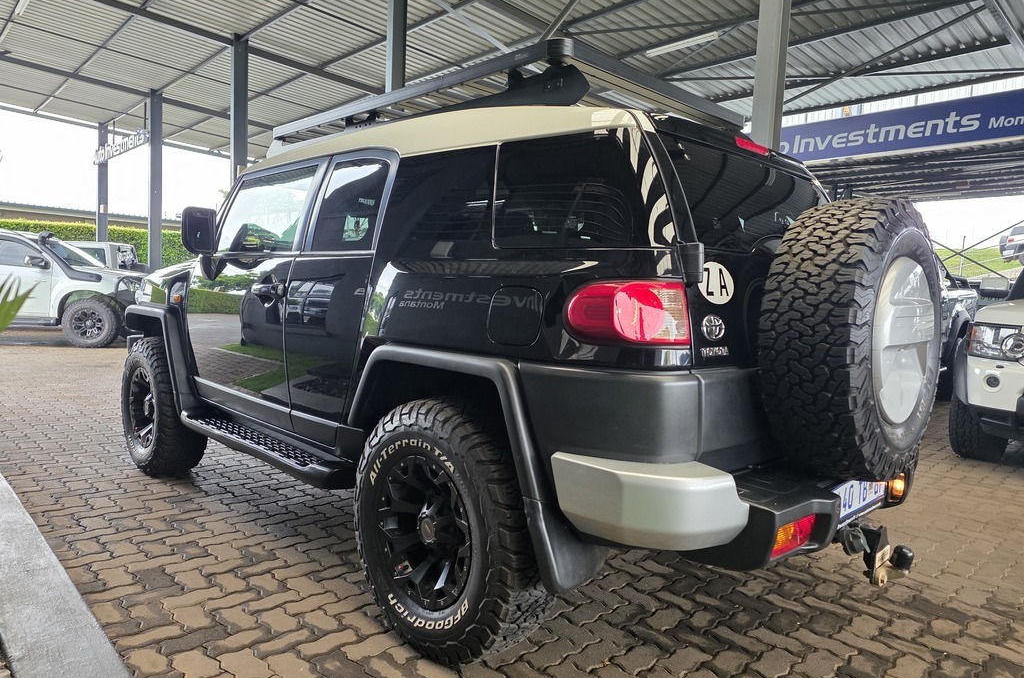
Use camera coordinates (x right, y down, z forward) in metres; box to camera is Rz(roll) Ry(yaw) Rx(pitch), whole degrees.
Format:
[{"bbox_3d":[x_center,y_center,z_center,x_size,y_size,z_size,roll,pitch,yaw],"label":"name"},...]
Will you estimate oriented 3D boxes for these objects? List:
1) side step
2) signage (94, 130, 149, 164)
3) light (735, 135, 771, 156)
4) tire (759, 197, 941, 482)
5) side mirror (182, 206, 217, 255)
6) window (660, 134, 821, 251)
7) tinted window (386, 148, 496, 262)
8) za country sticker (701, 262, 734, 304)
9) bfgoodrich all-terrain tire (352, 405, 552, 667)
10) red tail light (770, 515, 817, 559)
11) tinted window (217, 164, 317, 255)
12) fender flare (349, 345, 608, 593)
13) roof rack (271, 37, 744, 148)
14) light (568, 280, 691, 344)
[{"bbox_3d":[-1.201,0.513,3.345,1.680,0.090,0.220,6,6,44],"label":"side step"},{"bbox_3d":[-9.948,-4.851,17.238,0.130,0.420,4.956,-2,6,-43],"label":"signage"},{"bbox_3d":[0.805,-0.654,2.292,0.250,0.040,0.050,-2,5,-45],"label":"light"},{"bbox_3d":[1.048,0.000,2.068,0.275,0.835,0.835,6,6,44],"label":"tire"},{"bbox_3d":[-1.607,-0.555,3.496,0.120,0.250,0.165,6,6,44],"label":"side mirror"},{"bbox_3d":[0.863,-0.436,2.240,1.150,0.392,0.060,-2,-20,-45],"label":"window"},{"bbox_3d":[-0.236,-0.444,2.234,0.585,0.392,0.040,6,-9,45],"label":"tinted window"},{"bbox_3d":[0.534,-0.144,1.770,0.178,0.113,0.006,-1,6,-40],"label":"za country sticker"},{"bbox_3d":[-0.214,0.623,2.301,0.835,0.835,0.275,6,6,44],"label":"bfgoodrich all-terrain tire"},{"bbox_3d":[0.736,0.519,1.808,0.220,0.100,0.060,-2,5,-45],"label":"red tail light"},{"bbox_3d":[-1.156,-0.586,3.154,0.830,0.399,0.040,6,-7,45],"label":"tinted window"},{"bbox_3d":[-0.155,0.320,2.109,0.210,0.585,1.070,-2,5,-45],"label":"fender flare"},{"bbox_3d":[-0.119,-0.922,3.212,1.165,0.180,1.970,-2,5,-45],"label":"roof rack"},{"bbox_3d":[0.295,-0.072,1.773,0.200,0.165,0.280,-2,5,-45],"label":"light"}]

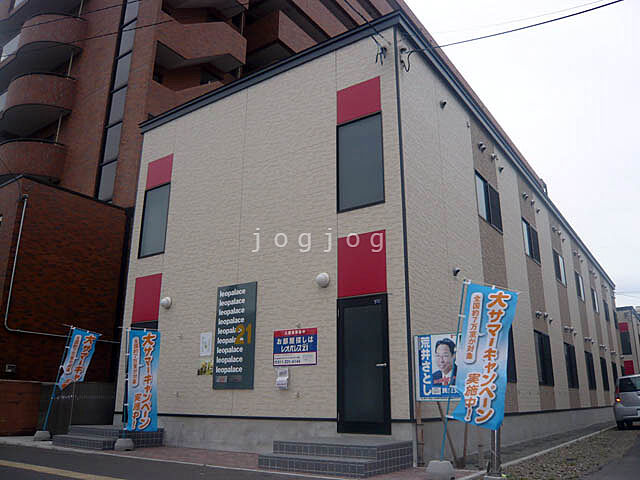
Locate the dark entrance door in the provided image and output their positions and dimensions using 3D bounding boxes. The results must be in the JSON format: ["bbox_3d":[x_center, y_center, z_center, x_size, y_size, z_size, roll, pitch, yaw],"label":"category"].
[{"bbox_3d":[0.646,1.856,7.820,0.912,2.016,0.100,-11,-20,34],"label":"dark entrance door"}]

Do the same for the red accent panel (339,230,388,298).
[{"bbox_3d":[0.666,0.389,8.330,0.913,1.014,0.050,-11,-20,34],"label":"red accent panel"}]

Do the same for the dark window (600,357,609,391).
[{"bbox_3d":[12.141,5.729,22.047,0.090,1.337,1.579,-11,-20,34],"label":"dark window"}]

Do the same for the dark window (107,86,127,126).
[{"bbox_3d":[-7.228,-4.728,18.401,0.995,1.388,0.100,-11,-20,34],"label":"dark window"}]

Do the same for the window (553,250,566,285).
[{"bbox_3d":[8.112,0.971,17.519,0.090,1.048,1.613,-11,-20,34],"label":"window"}]

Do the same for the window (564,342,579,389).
[{"bbox_3d":[8.214,4.119,16.878,0.100,1.402,1.709,-11,-20,34],"label":"window"}]

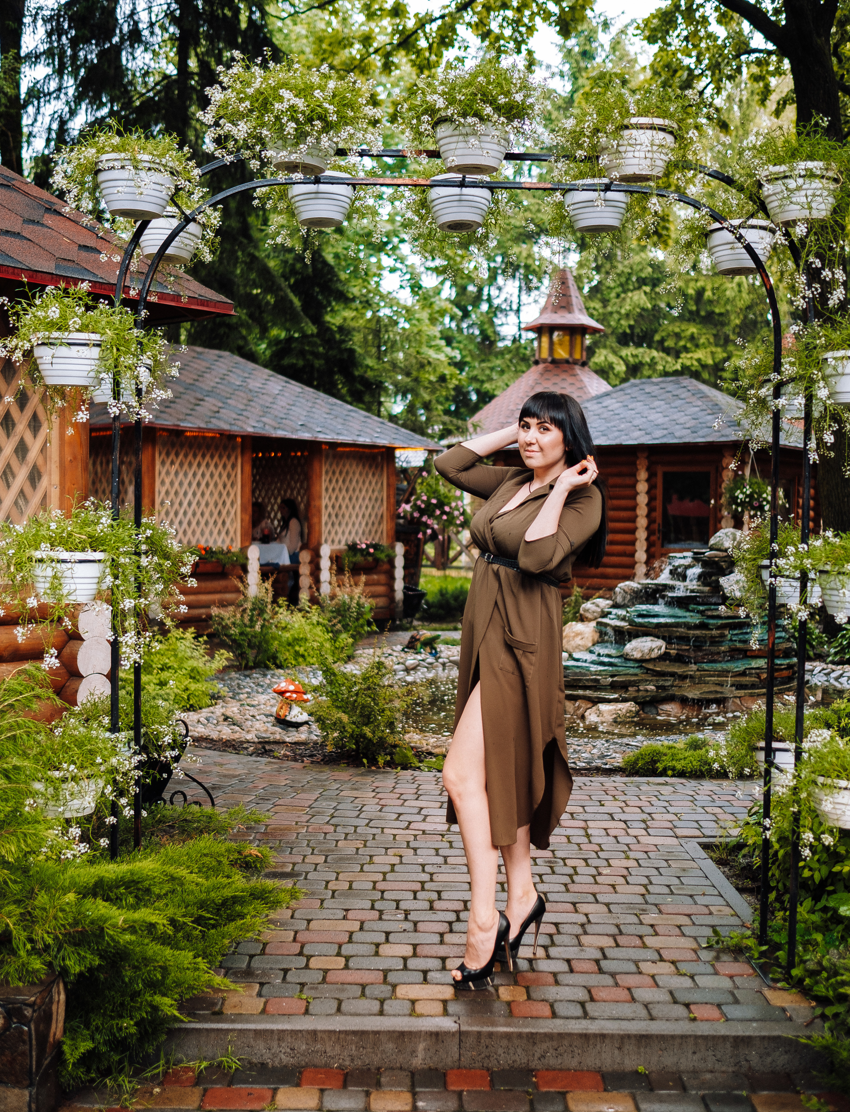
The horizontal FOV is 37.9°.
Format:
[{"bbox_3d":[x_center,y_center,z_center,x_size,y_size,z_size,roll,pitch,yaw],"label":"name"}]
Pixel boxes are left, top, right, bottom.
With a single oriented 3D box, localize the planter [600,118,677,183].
[{"bbox_3d":[0.612,-1.155,3.555,0.217,0.137,0.217,1,1,1],"label":"planter"}]

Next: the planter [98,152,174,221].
[{"bbox_3d":[-0.831,-1.054,3.565,0.217,0.137,0.217,1,1,1],"label":"planter"}]

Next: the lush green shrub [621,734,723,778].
[{"bbox_3d":[1.394,1.104,6.985,0.600,0.200,0.460,1,1,1],"label":"lush green shrub"}]

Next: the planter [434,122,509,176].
[{"bbox_3d":[0.134,-1.189,3.585,0.217,0.137,0.217,1,1,1],"label":"planter"}]

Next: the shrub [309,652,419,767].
[{"bbox_3d":[-0.363,0.865,7.387,0.660,0.630,0.600,1,1,1],"label":"shrub"}]

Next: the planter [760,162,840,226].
[{"bbox_3d":[1.063,-1.020,3.515,0.217,0.137,0.217,1,1,1],"label":"planter"}]

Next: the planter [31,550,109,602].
[{"bbox_3d":[-1.045,0.059,3.654,0.217,0.146,0.217,1,1,1],"label":"planter"}]

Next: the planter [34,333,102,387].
[{"bbox_3d":[-1.056,-0.577,3.684,0.217,0.138,0.217,1,1,1],"label":"planter"}]

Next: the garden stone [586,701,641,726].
[{"bbox_3d":[1.327,1.080,8.752,0.390,0.180,0.270,1,1,1],"label":"garden stone"}]

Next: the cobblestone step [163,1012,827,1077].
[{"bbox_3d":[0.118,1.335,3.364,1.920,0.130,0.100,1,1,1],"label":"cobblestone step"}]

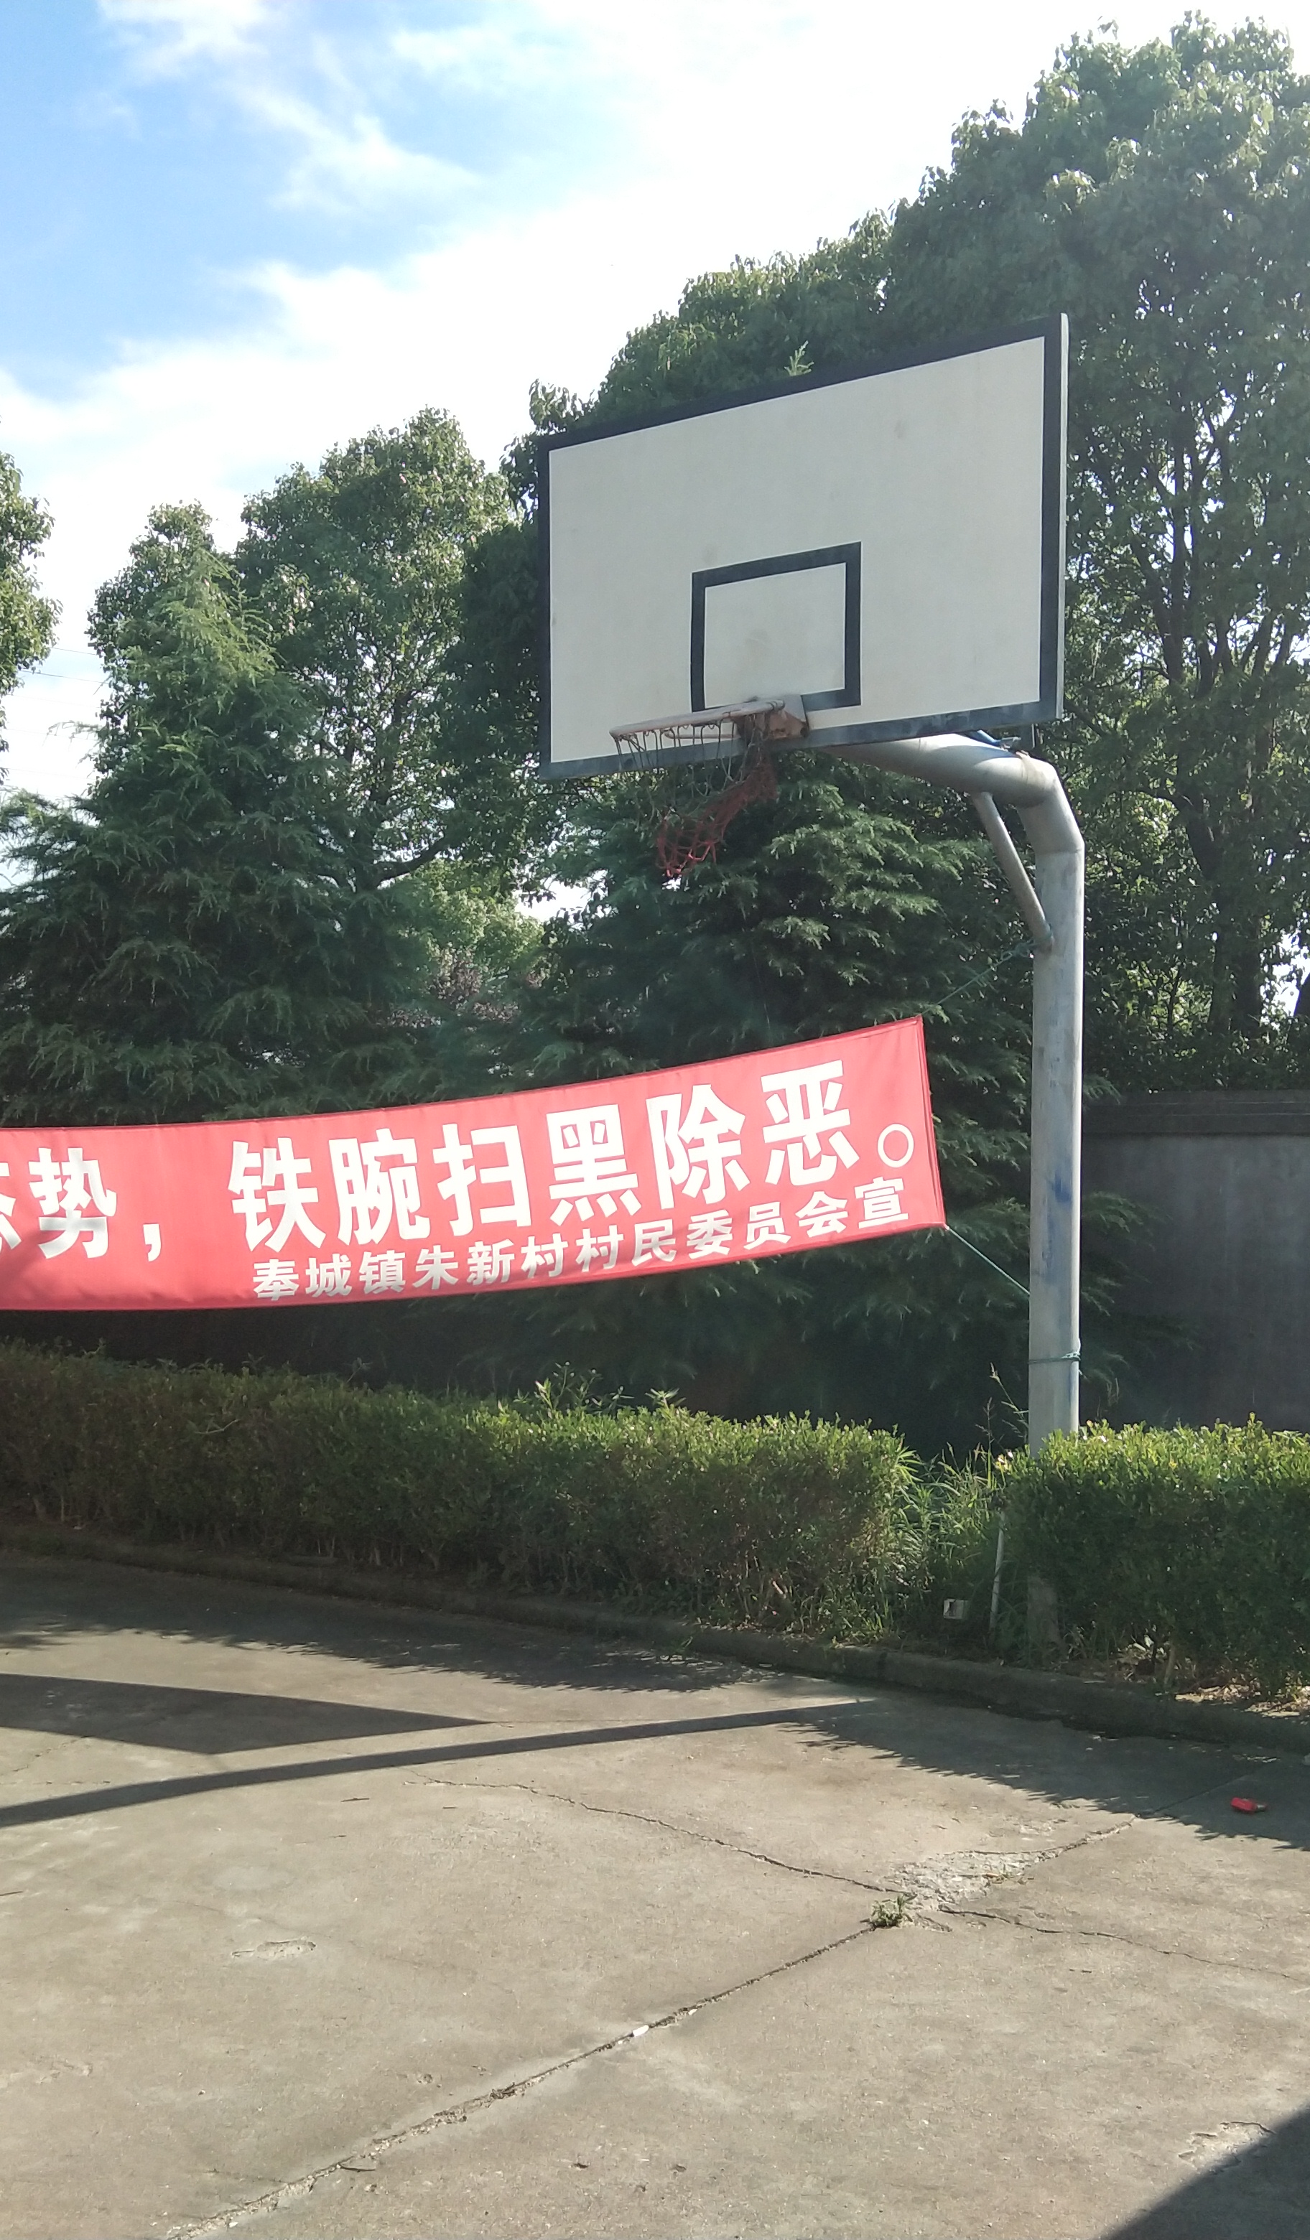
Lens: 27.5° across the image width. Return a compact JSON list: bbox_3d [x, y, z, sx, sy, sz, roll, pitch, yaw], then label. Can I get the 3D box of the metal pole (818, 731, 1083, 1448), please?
[{"bbox_3d":[0.856,0.295,8.040,0.160,2.920,1.450,-1,-2,41],"label":"metal pole"}]

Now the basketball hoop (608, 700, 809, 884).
[{"bbox_3d":[0.145,-0.885,7.220,0.470,0.460,0.600,-1,-2,41],"label":"basketball hoop"}]

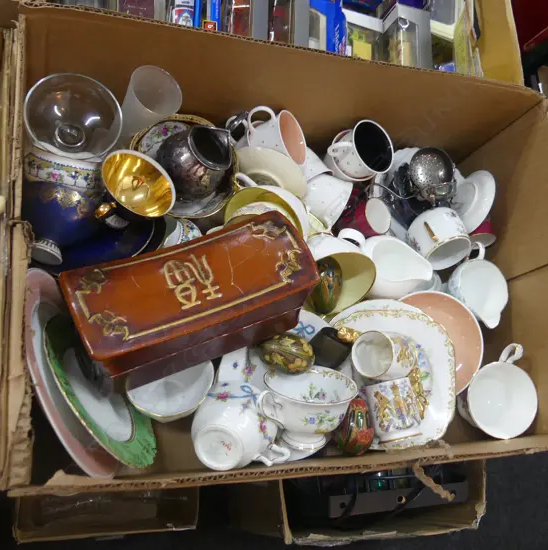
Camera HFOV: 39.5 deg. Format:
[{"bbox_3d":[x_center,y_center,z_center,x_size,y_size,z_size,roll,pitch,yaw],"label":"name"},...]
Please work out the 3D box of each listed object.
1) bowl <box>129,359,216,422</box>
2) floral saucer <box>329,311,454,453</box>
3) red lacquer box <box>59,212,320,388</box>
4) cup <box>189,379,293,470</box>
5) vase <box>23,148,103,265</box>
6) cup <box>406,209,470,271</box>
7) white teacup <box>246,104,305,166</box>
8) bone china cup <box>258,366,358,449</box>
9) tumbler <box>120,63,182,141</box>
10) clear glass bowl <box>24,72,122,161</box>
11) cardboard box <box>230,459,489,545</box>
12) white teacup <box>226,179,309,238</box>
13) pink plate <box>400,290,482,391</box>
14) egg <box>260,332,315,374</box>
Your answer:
[{"bbox_3d":[-0.106,0.102,0.809,0.093,0.050,0.093,-1,72,3],"label":"bowl"},{"bbox_3d":[0.129,0.112,0.823,0.143,0.018,0.143,0,80,-9],"label":"floral saucer"},{"bbox_3d":[-0.083,0.031,0.781,0.230,0.095,0.100,-19,60,-19],"label":"red lacquer box"},{"bbox_3d":[-0.038,0.163,0.774,0.109,0.062,0.090,20,111,5],"label":"cup"},{"bbox_3d":[-0.231,-0.075,0.822,0.088,0.088,0.122,16,78,-18],"label":"vase"},{"bbox_3d":[0.182,-0.047,0.857,0.057,0.075,0.052,-30,55,12],"label":"cup"},{"bbox_3d":[-0.003,-0.150,0.846,0.053,0.063,0.077,-17,90,25],"label":"white teacup"},{"bbox_3d":[0.029,0.139,0.770,0.110,0.095,0.061,-9,110,-38],"label":"bone china cup"},{"bbox_3d":[-0.150,-0.184,0.873,0.063,0.092,0.063,15,59,-26],"label":"tumbler"},{"bbox_3d":[-0.219,-0.158,0.818,0.100,0.055,0.100,3,71,-24],"label":"clear glass bowl"},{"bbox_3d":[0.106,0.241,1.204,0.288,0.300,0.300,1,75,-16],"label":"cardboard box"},{"bbox_3d":[-0.005,-0.062,0.828,0.109,0.091,0.056,61,30,-5],"label":"white teacup"},{"bbox_3d":[0.171,0.080,0.852,0.120,0.020,0.120,1,80,-6],"label":"pink plate"},{"bbox_3d":[0.014,0.081,0.780,0.059,0.042,0.042,21,90,6],"label":"egg"}]

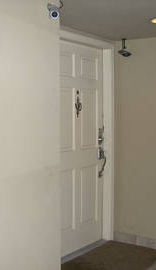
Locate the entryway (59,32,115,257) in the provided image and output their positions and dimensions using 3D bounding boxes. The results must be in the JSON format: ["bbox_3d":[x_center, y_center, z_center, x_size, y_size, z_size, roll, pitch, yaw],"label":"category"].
[{"bbox_3d":[0.040,0.111,3.775,0.135,2.080,1.010,2,4,36],"label":"entryway"}]

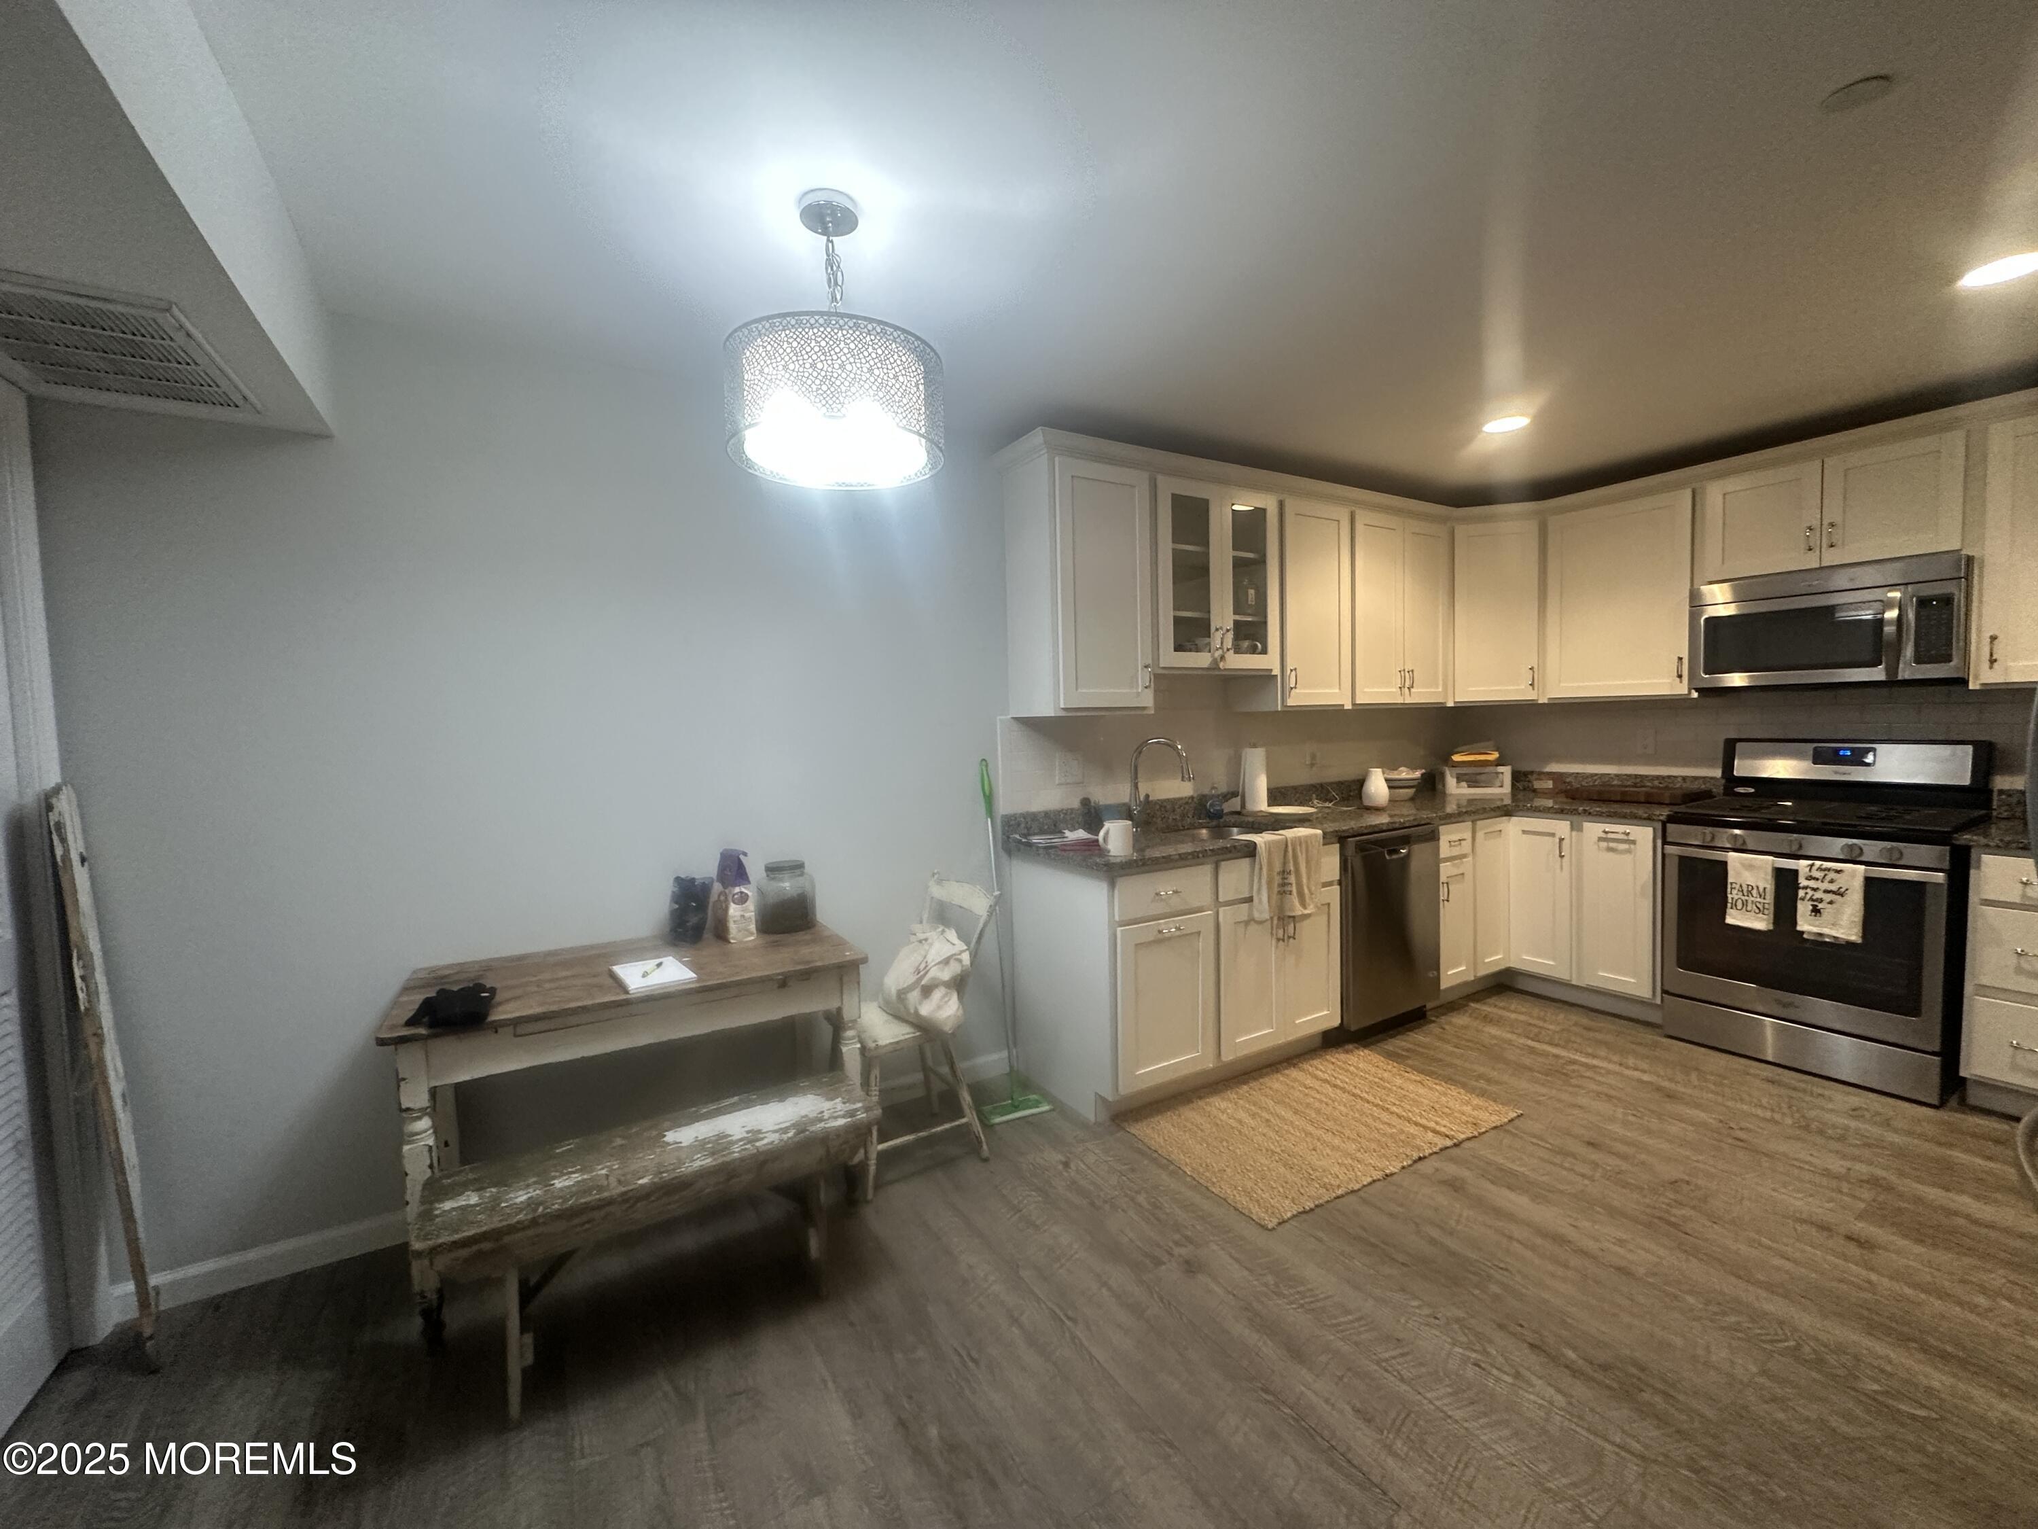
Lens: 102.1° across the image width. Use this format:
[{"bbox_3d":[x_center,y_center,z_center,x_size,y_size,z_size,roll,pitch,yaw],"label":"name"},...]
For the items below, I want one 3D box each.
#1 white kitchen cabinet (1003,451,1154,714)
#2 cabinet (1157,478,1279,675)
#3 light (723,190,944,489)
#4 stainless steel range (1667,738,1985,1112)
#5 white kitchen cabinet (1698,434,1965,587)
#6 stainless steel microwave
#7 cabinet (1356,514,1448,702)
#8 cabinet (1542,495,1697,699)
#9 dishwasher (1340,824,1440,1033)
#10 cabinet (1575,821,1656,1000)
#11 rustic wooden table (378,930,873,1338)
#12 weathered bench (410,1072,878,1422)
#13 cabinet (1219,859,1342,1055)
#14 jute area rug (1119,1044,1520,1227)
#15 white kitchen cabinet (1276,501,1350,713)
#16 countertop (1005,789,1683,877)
[{"bbox_3d":[0.237,-0.645,3.124,0.457,0.920,0.332,-3,3,-31],"label":"white kitchen cabinet"},{"bbox_3d":[0.723,-0.746,3.413,0.684,0.775,0.332,-3,3,-31],"label":"cabinet"},{"bbox_3d":[-0.388,-0.902,1.733,0.446,0.518,0.446,-3,3,-31],"label":"light"},{"bbox_3d":[3.059,0.518,3.148,0.690,1.193,0.760,-3,3,-31],"label":"stainless steel range"},{"bbox_3d":[3.175,-0.945,3.197,0.326,0.442,0.755,-3,3,-32],"label":"white kitchen cabinet"},{"bbox_3d":[3.151,-0.511,3.196,0.410,0.417,0.758,-3,3,-32],"label":"stainless steel microwave"},{"bbox_3d":[1.718,-0.722,4.019,0.715,0.894,0.325,-3,3,-32],"label":"cabinet"},{"bbox_3d":[2.819,-0.740,3.790,0.326,0.894,0.605,-3,3,-32],"label":"cabinet"},{"bbox_3d":[1.377,0.668,3.637,0.605,0.812,0.635,-3,3,-32],"label":"dishwasher"},{"bbox_3d":[2.813,0.608,3.671,0.625,0.776,0.335,-3,3,-31],"label":"cabinet"},{"bbox_3d":[-1.006,0.906,2.255,1.080,0.737,0.545,-3,3,-29],"label":"rustic wooden table"},{"bbox_3d":[-0.787,1.062,1.870,0.918,0.422,0.285,-3,3,-32],"label":"weathered bench"},{"bbox_3d":[0.815,0.692,3.315,0.680,0.808,0.630,-3,3,-32],"label":"cabinet"},{"bbox_3d":[1.009,1.186,2.777,1.190,0.012,0.680,-3,3,-30],"label":"jute area rug"},{"bbox_3d":[1.217,-0.693,3.708,0.463,0.894,0.325,-3,3,-32],"label":"white kitchen cabinet"},{"bbox_3d":[1.556,0.252,3.409,3.010,0.040,1.250,-3,3,-31],"label":"countertop"}]

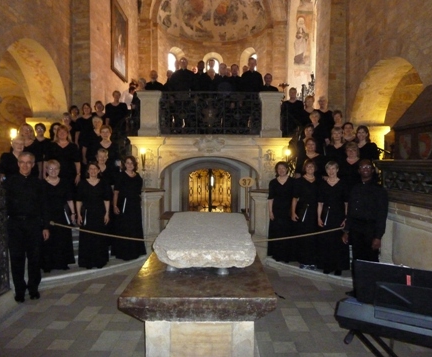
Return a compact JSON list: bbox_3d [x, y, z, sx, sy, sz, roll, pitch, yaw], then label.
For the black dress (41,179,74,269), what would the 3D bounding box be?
[{"bbox_3d":[-2.337,0.678,5.070,0.490,1.360,0.350,-1,3,-18],"label":"black dress"}]

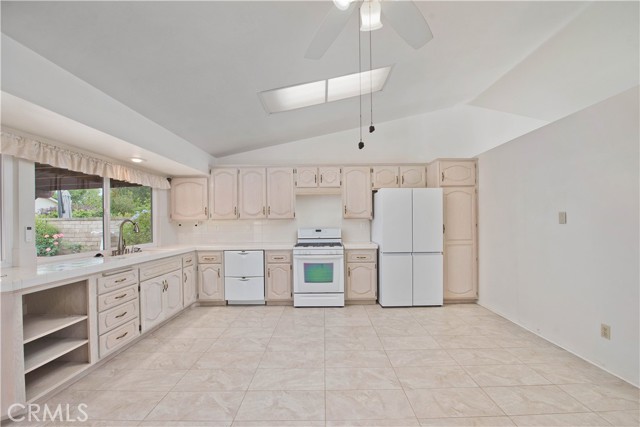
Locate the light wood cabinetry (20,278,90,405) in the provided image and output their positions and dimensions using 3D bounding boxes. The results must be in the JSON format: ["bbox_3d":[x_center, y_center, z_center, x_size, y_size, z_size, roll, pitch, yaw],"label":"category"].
[{"bbox_3d":[-2.221,0.900,1.849,0.600,0.765,0.520,-1,-2,1],"label":"light wood cabinetry"}]

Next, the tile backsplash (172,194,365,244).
[{"bbox_3d":[-0.830,0.110,4.400,3.450,0.830,0.030,-1,-1,0],"label":"tile backsplash"}]

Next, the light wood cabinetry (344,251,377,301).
[{"bbox_3d":[0.630,0.970,4.080,0.480,0.850,0.600,-1,-1,0],"label":"light wood cabinetry"}]

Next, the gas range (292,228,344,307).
[{"bbox_3d":[-0.006,0.827,4.052,0.760,1.170,0.650,-1,-2,1],"label":"gas range"}]

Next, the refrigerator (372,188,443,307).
[{"bbox_3d":[1.383,0.513,4.060,0.910,1.780,0.690,-1,-1,0],"label":"refrigerator"}]

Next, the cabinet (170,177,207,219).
[{"bbox_3d":[-2.174,-0.243,4.285,0.670,0.740,0.330,-1,-2,1],"label":"cabinet"}]

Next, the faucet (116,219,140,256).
[{"bbox_3d":[-2.345,0.283,3.060,0.250,0.420,0.090,-1,-1,0],"label":"faucet"}]

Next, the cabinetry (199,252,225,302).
[{"bbox_3d":[-1.657,0.985,4.098,0.425,0.815,0.610,-1,-2,1],"label":"cabinetry"}]

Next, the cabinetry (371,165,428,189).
[{"bbox_3d":[1.303,-0.592,4.232,0.900,0.430,0.330,-1,-2,1],"label":"cabinetry"}]

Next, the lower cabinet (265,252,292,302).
[{"bbox_3d":[-0.613,0.966,4.079,0.425,0.815,0.610,-1,-2,1],"label":"lower cabinet"}]

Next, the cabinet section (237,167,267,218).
[{"bbox_3d":[-1.098,-0.317,4.225,0.460,0.837,0.330,-1,-1,1],"label":"cabinet section"}]

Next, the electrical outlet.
[{"bbox_3d":[2.352,0.976,2.049,0.012,0.117,0.072,-1,-2,1],"label":"electrical outlet"}]

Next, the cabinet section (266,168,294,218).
[{"bbox_3d":[-0.639,-0.320,4.225,0.458,0.837,0.330,-1,-1,1],"label":"cabinet section"}]

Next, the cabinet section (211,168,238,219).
[{"bbox_3d":[-1.556,-0.315,4.225,0.457,0.838,0.330,-1,-1,1],"label":"cabinet section"}]

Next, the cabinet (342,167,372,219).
[{"bbox_3d":[0.615,-0.345,4.250,0.480,0.870,0.320,-1,-1,0],"label":"cabinet"}]

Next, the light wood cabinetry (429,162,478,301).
[{"bbox_3d":[2.120,0.270,4.120,0.610,2.220,0.600,-1,-1,0],"label":"light wood cabinetry"}]

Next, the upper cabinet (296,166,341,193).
[{"bbox_3d":[-0.030,-0.545,4.250,0.760,0.480,0.320,-1,-1,0],"label":"upper cabinet"}]

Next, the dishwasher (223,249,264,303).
[{"bbox_3d":[-1.133,0.983,4.066,0.605,0.828,0.595,-1,-2,1],"label":"dishwasher"}]

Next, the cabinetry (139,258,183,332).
[{"bbox_3d":[-2.195,0.955,3.030,0.600,0.840,0.820,-1,-1,0],"label":"cabinetry"}]

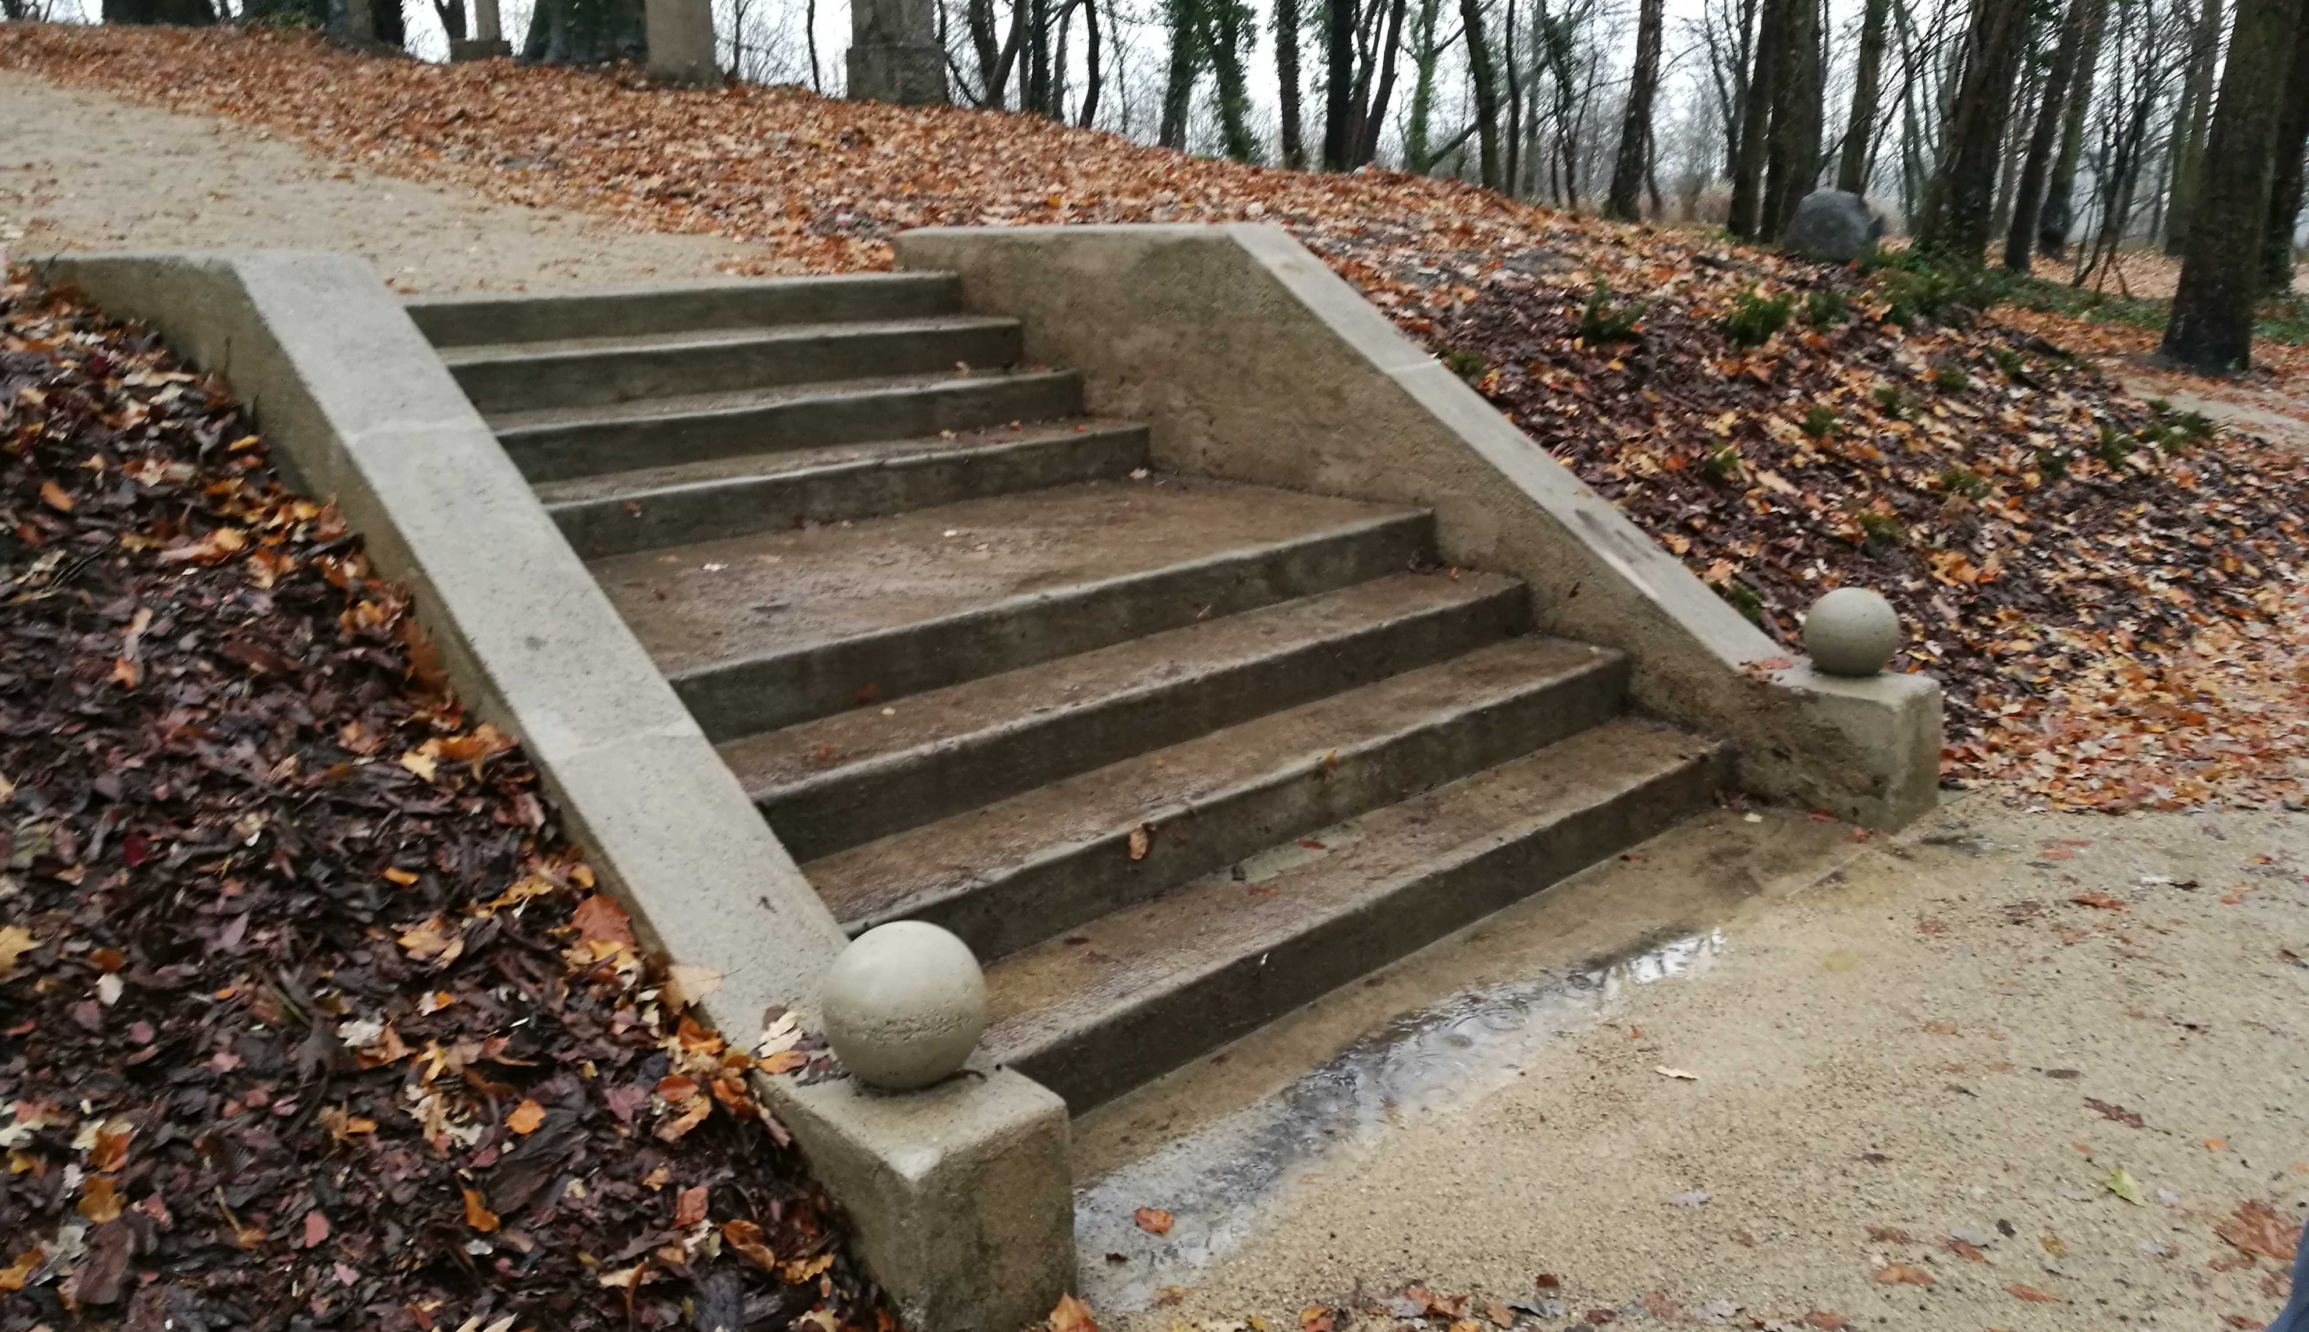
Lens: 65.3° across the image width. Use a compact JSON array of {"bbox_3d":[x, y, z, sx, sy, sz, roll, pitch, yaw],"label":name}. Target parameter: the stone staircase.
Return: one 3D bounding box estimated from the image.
[{"bbox_3d":[-0.585,-0.286,4.731,2.680,1.227,3.213,-15,22,-42],"label":"stone staircase"}]

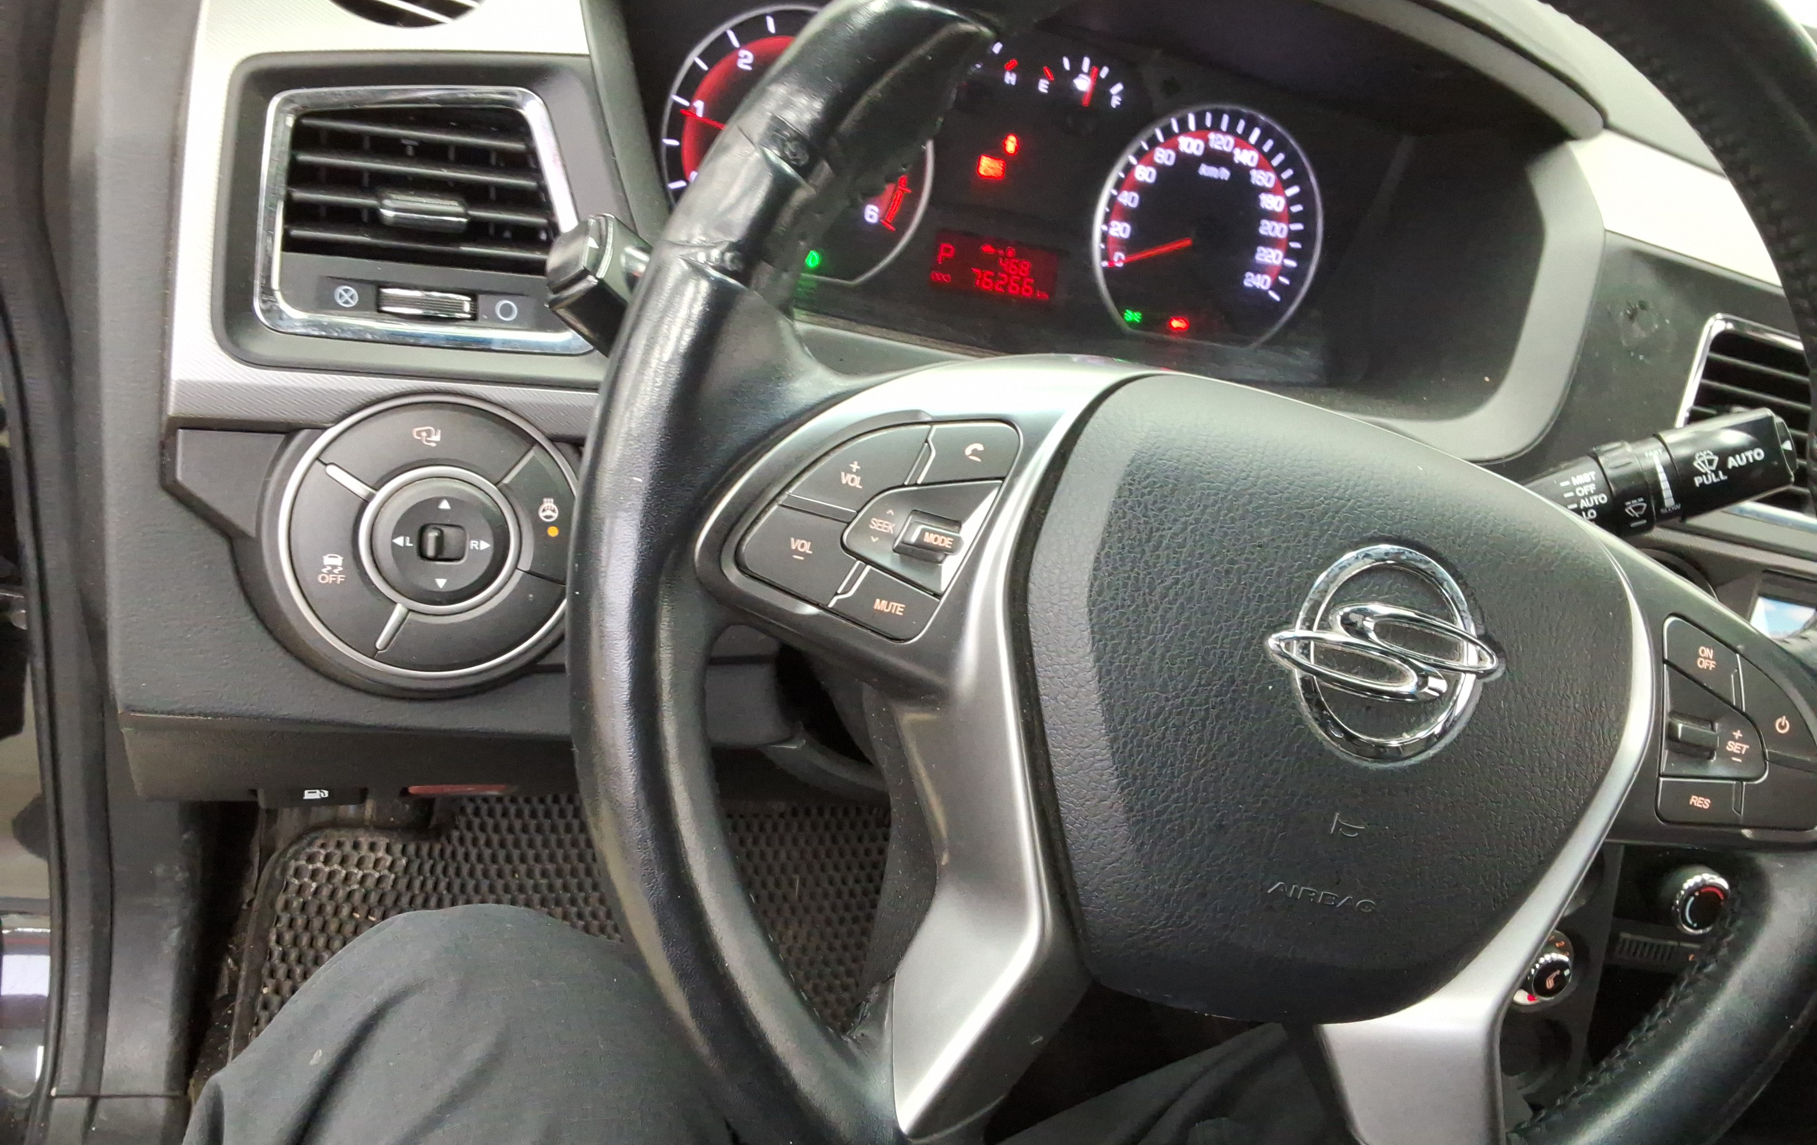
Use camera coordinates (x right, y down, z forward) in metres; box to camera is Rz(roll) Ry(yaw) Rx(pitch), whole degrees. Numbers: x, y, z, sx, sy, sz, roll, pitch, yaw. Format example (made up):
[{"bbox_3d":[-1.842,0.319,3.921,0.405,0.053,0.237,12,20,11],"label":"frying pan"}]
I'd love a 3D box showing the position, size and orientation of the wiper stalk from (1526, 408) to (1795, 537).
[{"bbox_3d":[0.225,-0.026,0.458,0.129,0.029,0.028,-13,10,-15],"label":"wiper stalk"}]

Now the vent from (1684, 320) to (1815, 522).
[{"bbox_3d":[0.362,-0.060,0.611,0.105,0.076,0.032,13,15,-4],"label":"vent"}]

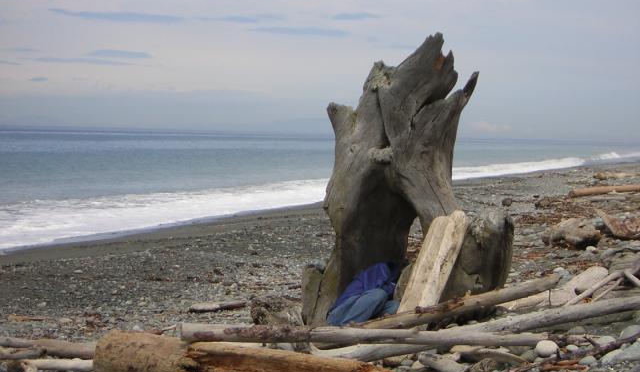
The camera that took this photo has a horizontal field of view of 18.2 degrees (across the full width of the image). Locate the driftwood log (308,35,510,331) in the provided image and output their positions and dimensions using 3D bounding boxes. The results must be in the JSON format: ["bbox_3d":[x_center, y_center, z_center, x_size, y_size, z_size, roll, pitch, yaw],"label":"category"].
[{"bbox_3d":[0.727,-0.053,16.400,1.620,2.280,1.350,2,1,6],"label":"driftwood log"}]

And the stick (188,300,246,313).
[{"bbox_3d":[-0.893,1.053,17.400,0.570,0.060,0.080,1,2,-22],"label":"stick"}]

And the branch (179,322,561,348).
[{"bbox_3d":[0.347,1.071,14.300,2.700,0.160,0.150,1,1,-2],"label":"branch"}]

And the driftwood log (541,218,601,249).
[{"bbox_3d":[3.174,0.602,25.300,0.720,0.340,0.420,2,1,9],"label":"driftwood log"}]

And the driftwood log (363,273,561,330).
[{"bbox_3d":[1.159,0.934,16.200,0.170,0.170,2.718,3,7,42],"label":"driftwood log"}]

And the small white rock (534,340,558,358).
[{"bbox_3d":[1.569,1.130,13.800,0.155,0.120,0.145,1,1,0],"label":"small white rock"}]

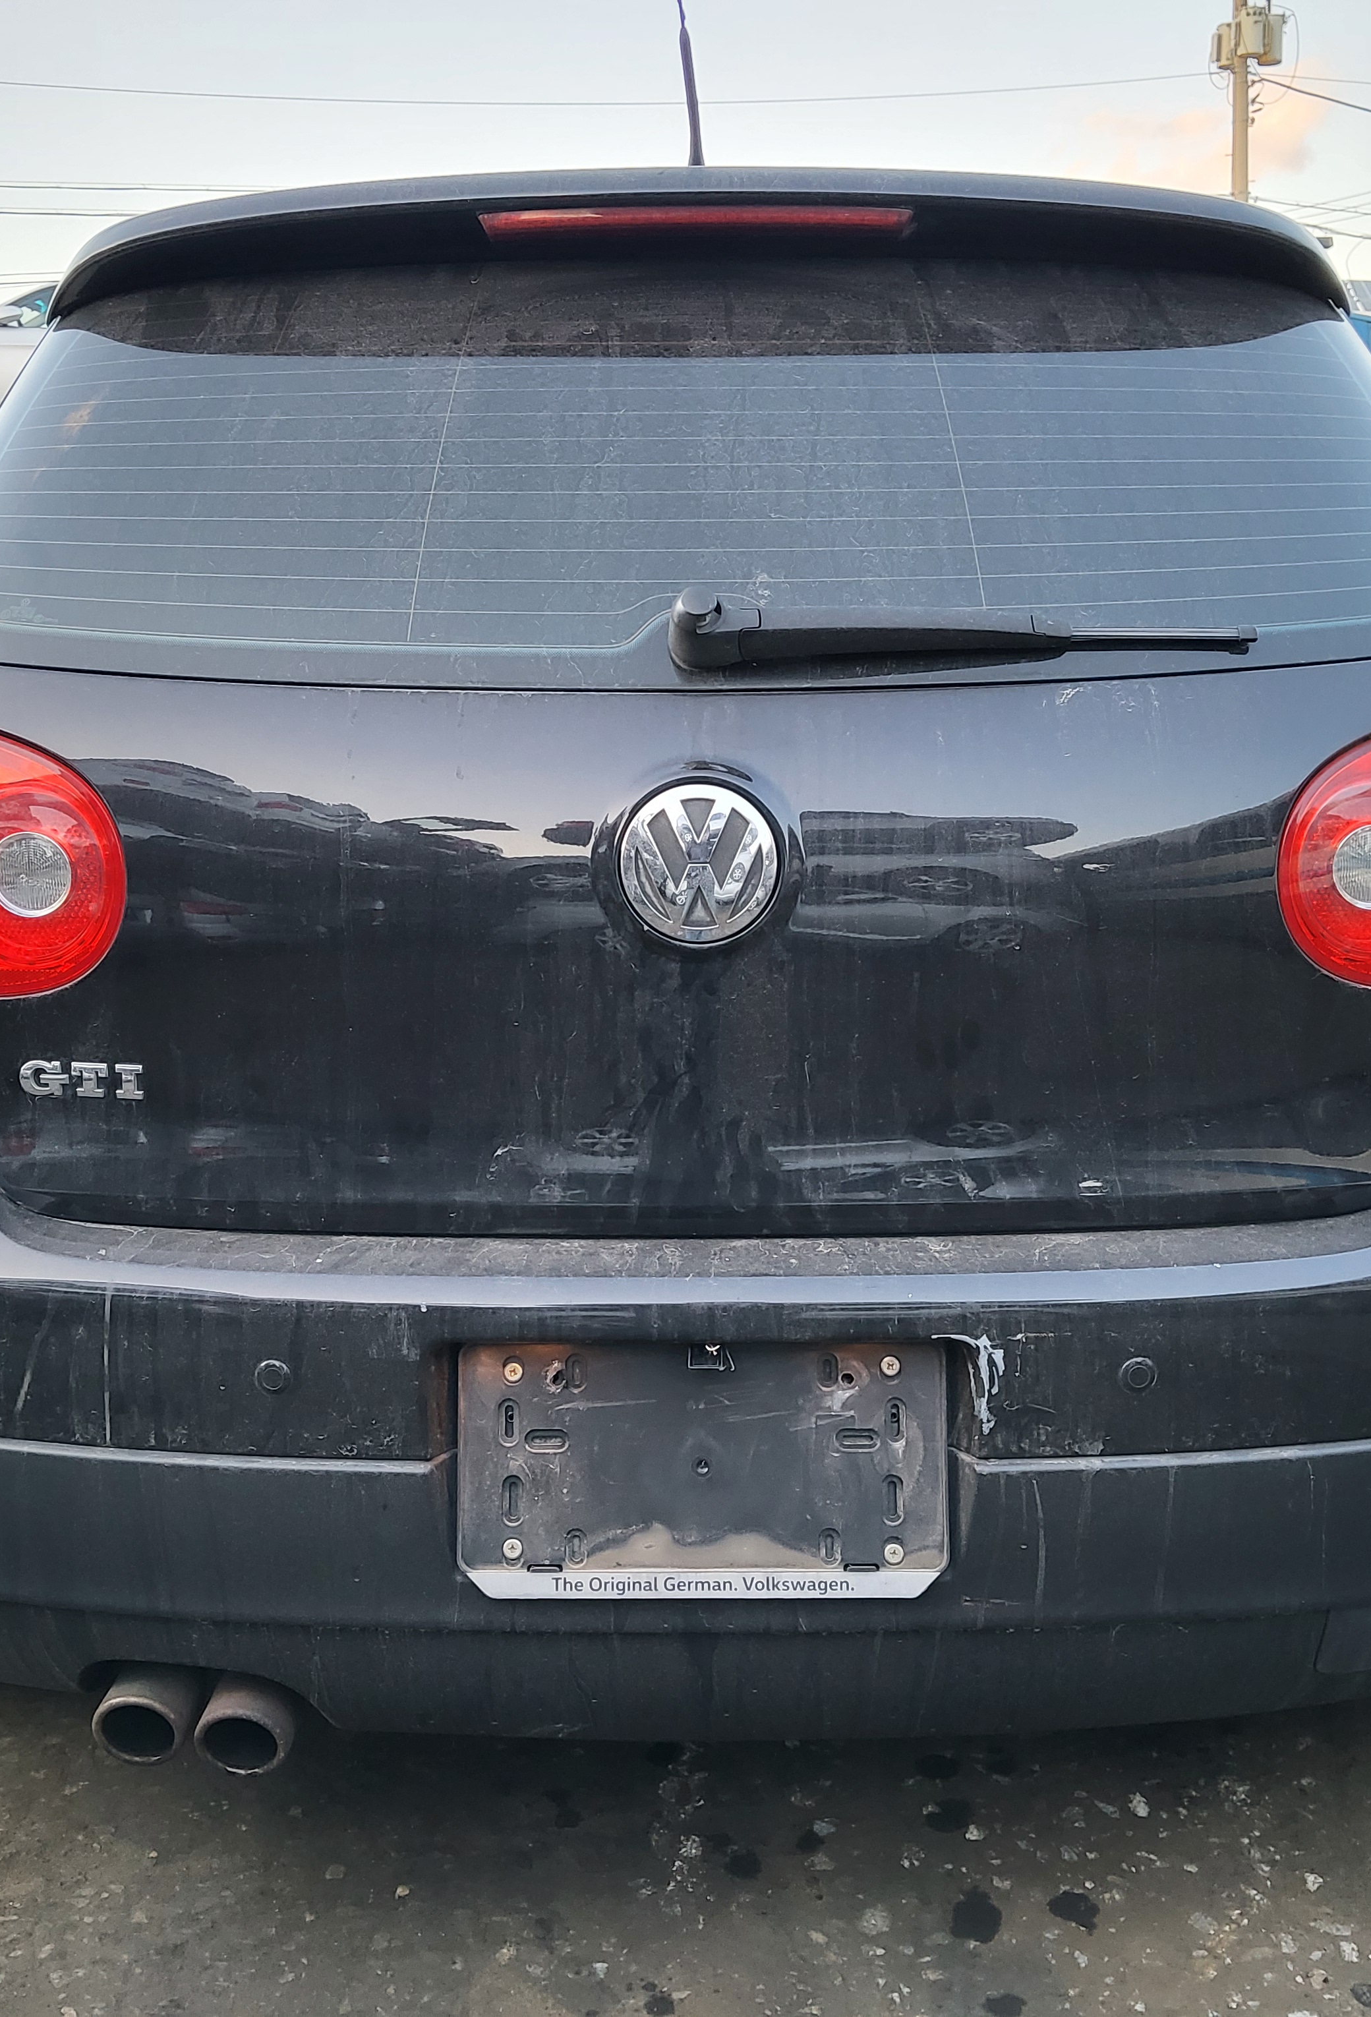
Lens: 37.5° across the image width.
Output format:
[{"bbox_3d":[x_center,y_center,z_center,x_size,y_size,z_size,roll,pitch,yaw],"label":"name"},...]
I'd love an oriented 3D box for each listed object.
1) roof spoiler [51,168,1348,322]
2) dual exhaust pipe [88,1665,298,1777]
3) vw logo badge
[{"bbox_3d":[0.012,-0.621,1.621,1.120,0.130,0.270,0,11,0],"label":"roof spoiler"},{"bbox_3d":[-0.360,0.506,1.509,0.145,0.070,0.130,0,11,0],"label":"dual exhaust pipe"},{"bbox_3d":[0.010,-0.098,1.382,0.112,0.112,0.020,0,5,0],"label":"vw logo badge"}]

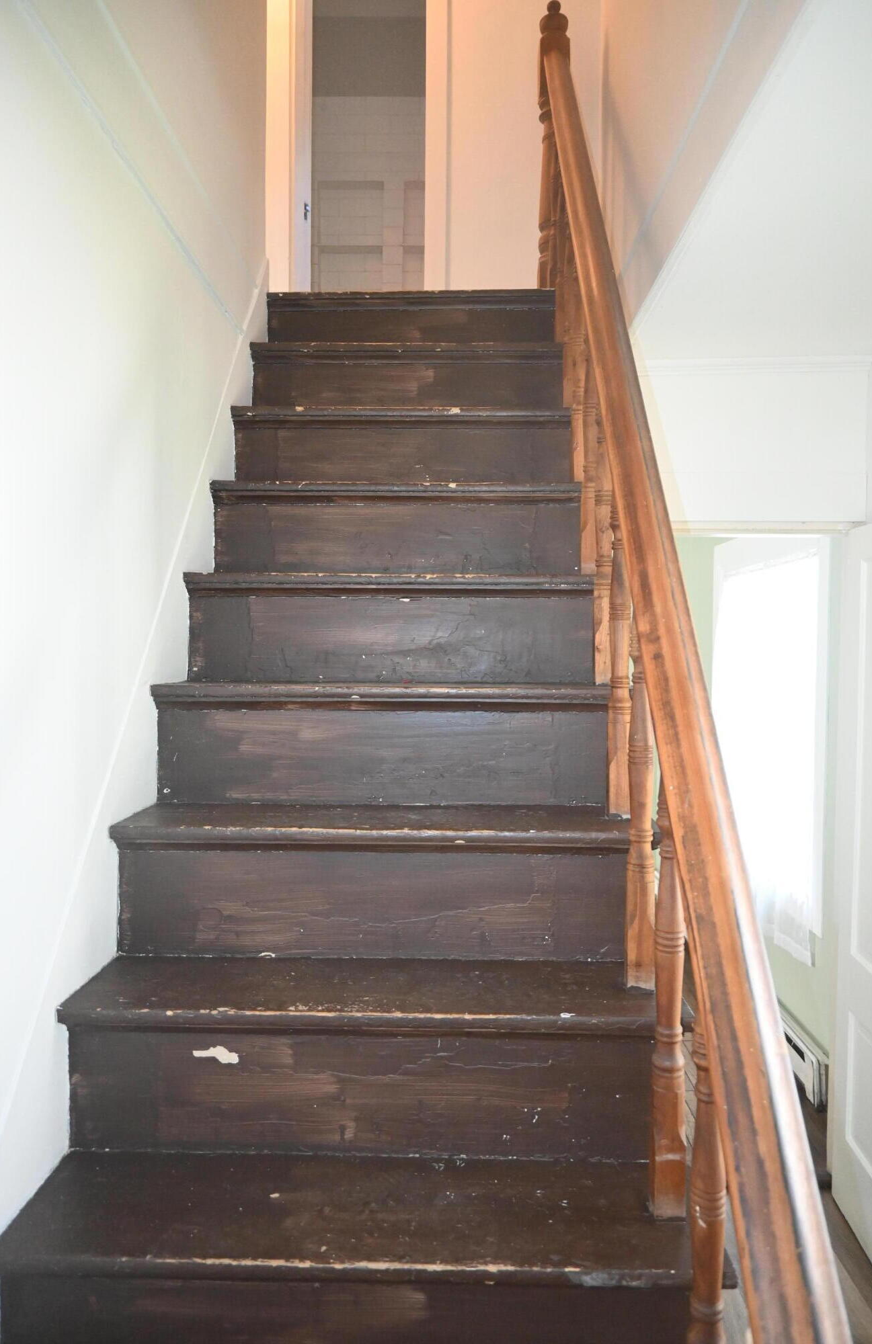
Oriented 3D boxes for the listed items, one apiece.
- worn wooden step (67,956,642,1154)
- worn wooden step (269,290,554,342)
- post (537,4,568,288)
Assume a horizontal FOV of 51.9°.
[{"bbox_3d":[-0.095,0.588,1.373,0.875,0.221,0.229,0,1,1],"label":"worn wooden step"},{"bbox_3d":[-0.052,-0.994,2.702,0.875,0.221,0.229,0,1,1],"label":"worn wooden step"},{"bbox_3d":[0.352,-1.535,2.670,0.088,0.869,0.088,0,1,1],"label":"post"}]

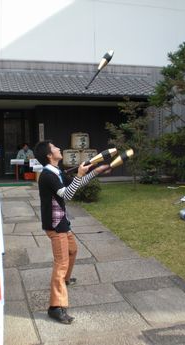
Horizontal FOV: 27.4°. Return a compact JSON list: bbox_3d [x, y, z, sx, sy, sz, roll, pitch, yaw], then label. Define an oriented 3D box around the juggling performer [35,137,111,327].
[{"bbox_3d":[-0.200,0.496,3.735,0.760,1.630,0.700,1,6,6],"label":"juggling performer"}]

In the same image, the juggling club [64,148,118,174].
[{"bbox_3d":[-0.012,-0.100,3.500,0.520,0.095,0.095,-22,0,0],"label":"juggling club"}]

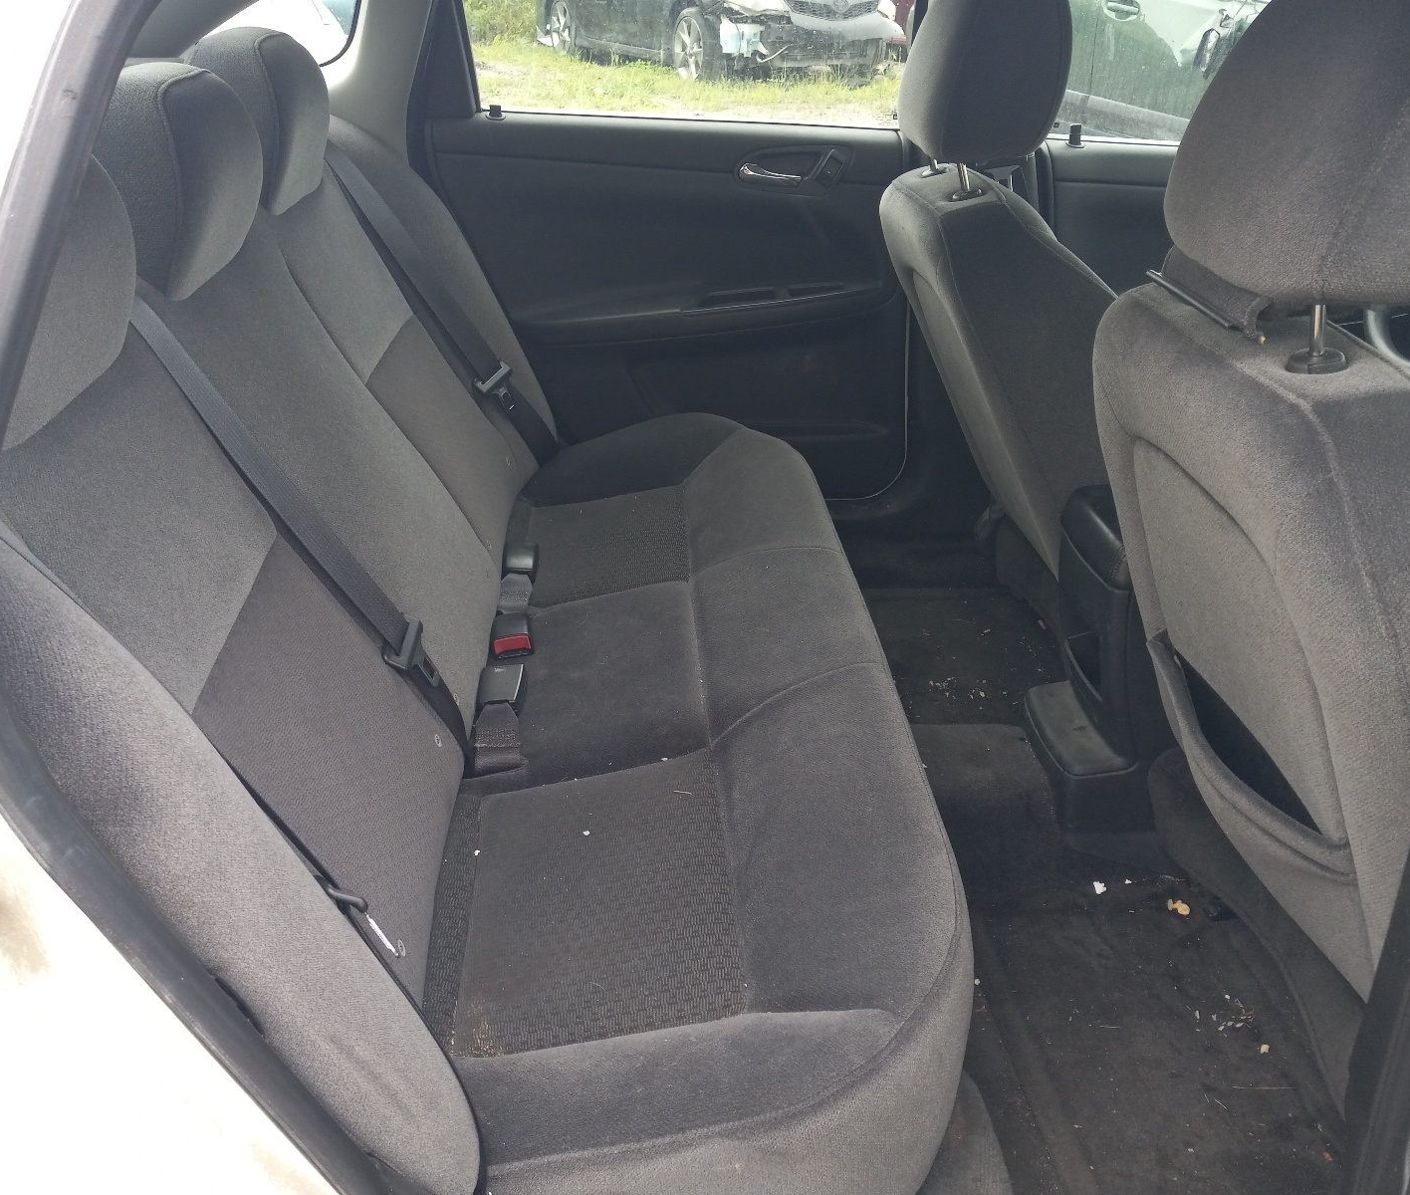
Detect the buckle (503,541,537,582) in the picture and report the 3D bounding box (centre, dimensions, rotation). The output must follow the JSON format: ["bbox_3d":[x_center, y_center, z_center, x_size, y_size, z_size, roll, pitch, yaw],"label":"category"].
[{"bbox_3d":[-0.252,-0.051,1.690,0.043,0.026,0.058,-1,36,-3],"label":"buckle"}]

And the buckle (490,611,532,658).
[{"bbox_3d":[-0.235,0.045,1.513,0.043,0.026,0.060,-10,35,2],"label":"buckle"}]

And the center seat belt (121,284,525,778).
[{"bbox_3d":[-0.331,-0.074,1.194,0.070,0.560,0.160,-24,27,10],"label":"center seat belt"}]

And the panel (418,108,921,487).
[{"bbox_3d":[-0.039,-0.446,2.021,0.765,0.645,0.100,-2,29,-3],"label":"panel"}]

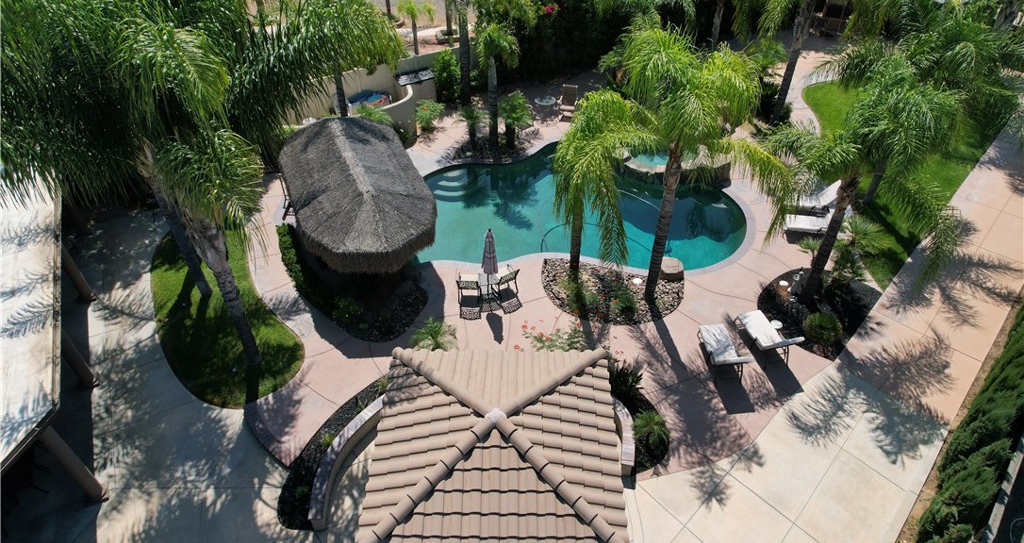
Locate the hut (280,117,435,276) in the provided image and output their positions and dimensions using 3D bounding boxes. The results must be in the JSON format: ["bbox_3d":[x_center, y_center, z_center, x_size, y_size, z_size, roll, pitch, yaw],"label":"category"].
[{"bbox_3d":[-4.527,-2.156,18.368,3.700,3.500,6.900,-14,45,-14],"label":"hut"}]

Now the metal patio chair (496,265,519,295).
[{"bbox_3d":[-0.210,0.271,17.686,0.620,0.880,0.620,-26,49,-25],"label":"metal patio chair"}]

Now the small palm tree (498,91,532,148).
[{"bbox_3d":[0.100,-5.450,22.679,1.250,2.150,1.250,0,42,0],"label":"small palm tree"}]

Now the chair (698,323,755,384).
[{"bbox_3d":[5.220,1.882,15.380,0.670,1.020,1.750,-4,42,-4],"label":"chair"}]

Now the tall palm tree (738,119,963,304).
[{"bbox_3d":[7.950,-1.163,15.639,4.900,5.200,4.000,0,42,0],"label":"tall palm tree"}]

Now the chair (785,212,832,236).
[{"bbox_3d":[9.600,-1.584,19.689,1.950,0.820,0.720,7,43,7],"label":"chair"}]

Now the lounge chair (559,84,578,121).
[{"bbox_3d":[2.180,-6.660,24.859,0.740,1.030,0.980,5,42,6],"label":"lounge chair"}]

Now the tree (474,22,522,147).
[{"bbox_3d":[-0.574,-6.265,21.792,1.750,4.850,1.750,0,43,0],"label":"tree"}]

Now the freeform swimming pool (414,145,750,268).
[{"bbox_3d":[1.900,-2.324,21.187,11.100,0.700,7.500,0,42,0],"label":"freeform swimming pool"}]

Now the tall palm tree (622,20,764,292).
[{"bbox_3d":[4.000,-1.962,15.256,3.700,6.900,3.700,0,42,0],"label":"tall palm tree"}]

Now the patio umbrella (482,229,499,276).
[{"bbox_3d":[-0.570,-0.260,17.068,0.460,2.350,0.460,0,43,0],"label":"patio umbrella"}]

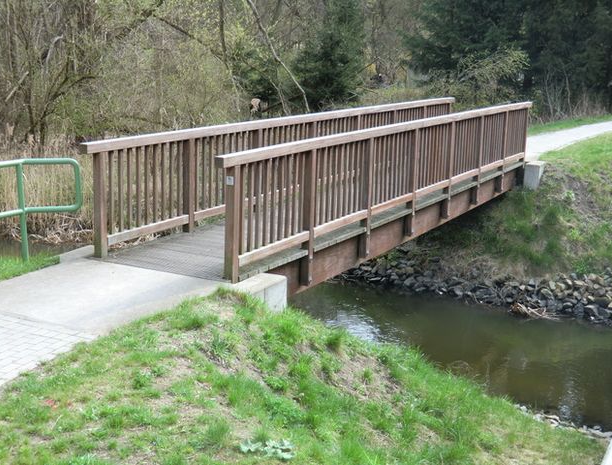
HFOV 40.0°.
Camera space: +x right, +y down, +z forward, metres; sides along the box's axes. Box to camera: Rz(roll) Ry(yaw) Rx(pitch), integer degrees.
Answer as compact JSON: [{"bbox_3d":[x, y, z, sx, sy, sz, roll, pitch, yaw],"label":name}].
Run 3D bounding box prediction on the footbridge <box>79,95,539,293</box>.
[{"bbox_3d":[1.168,-0.977,13.135,1.770,1.653,11.227,8,14,28],"label":"footbridge"}]

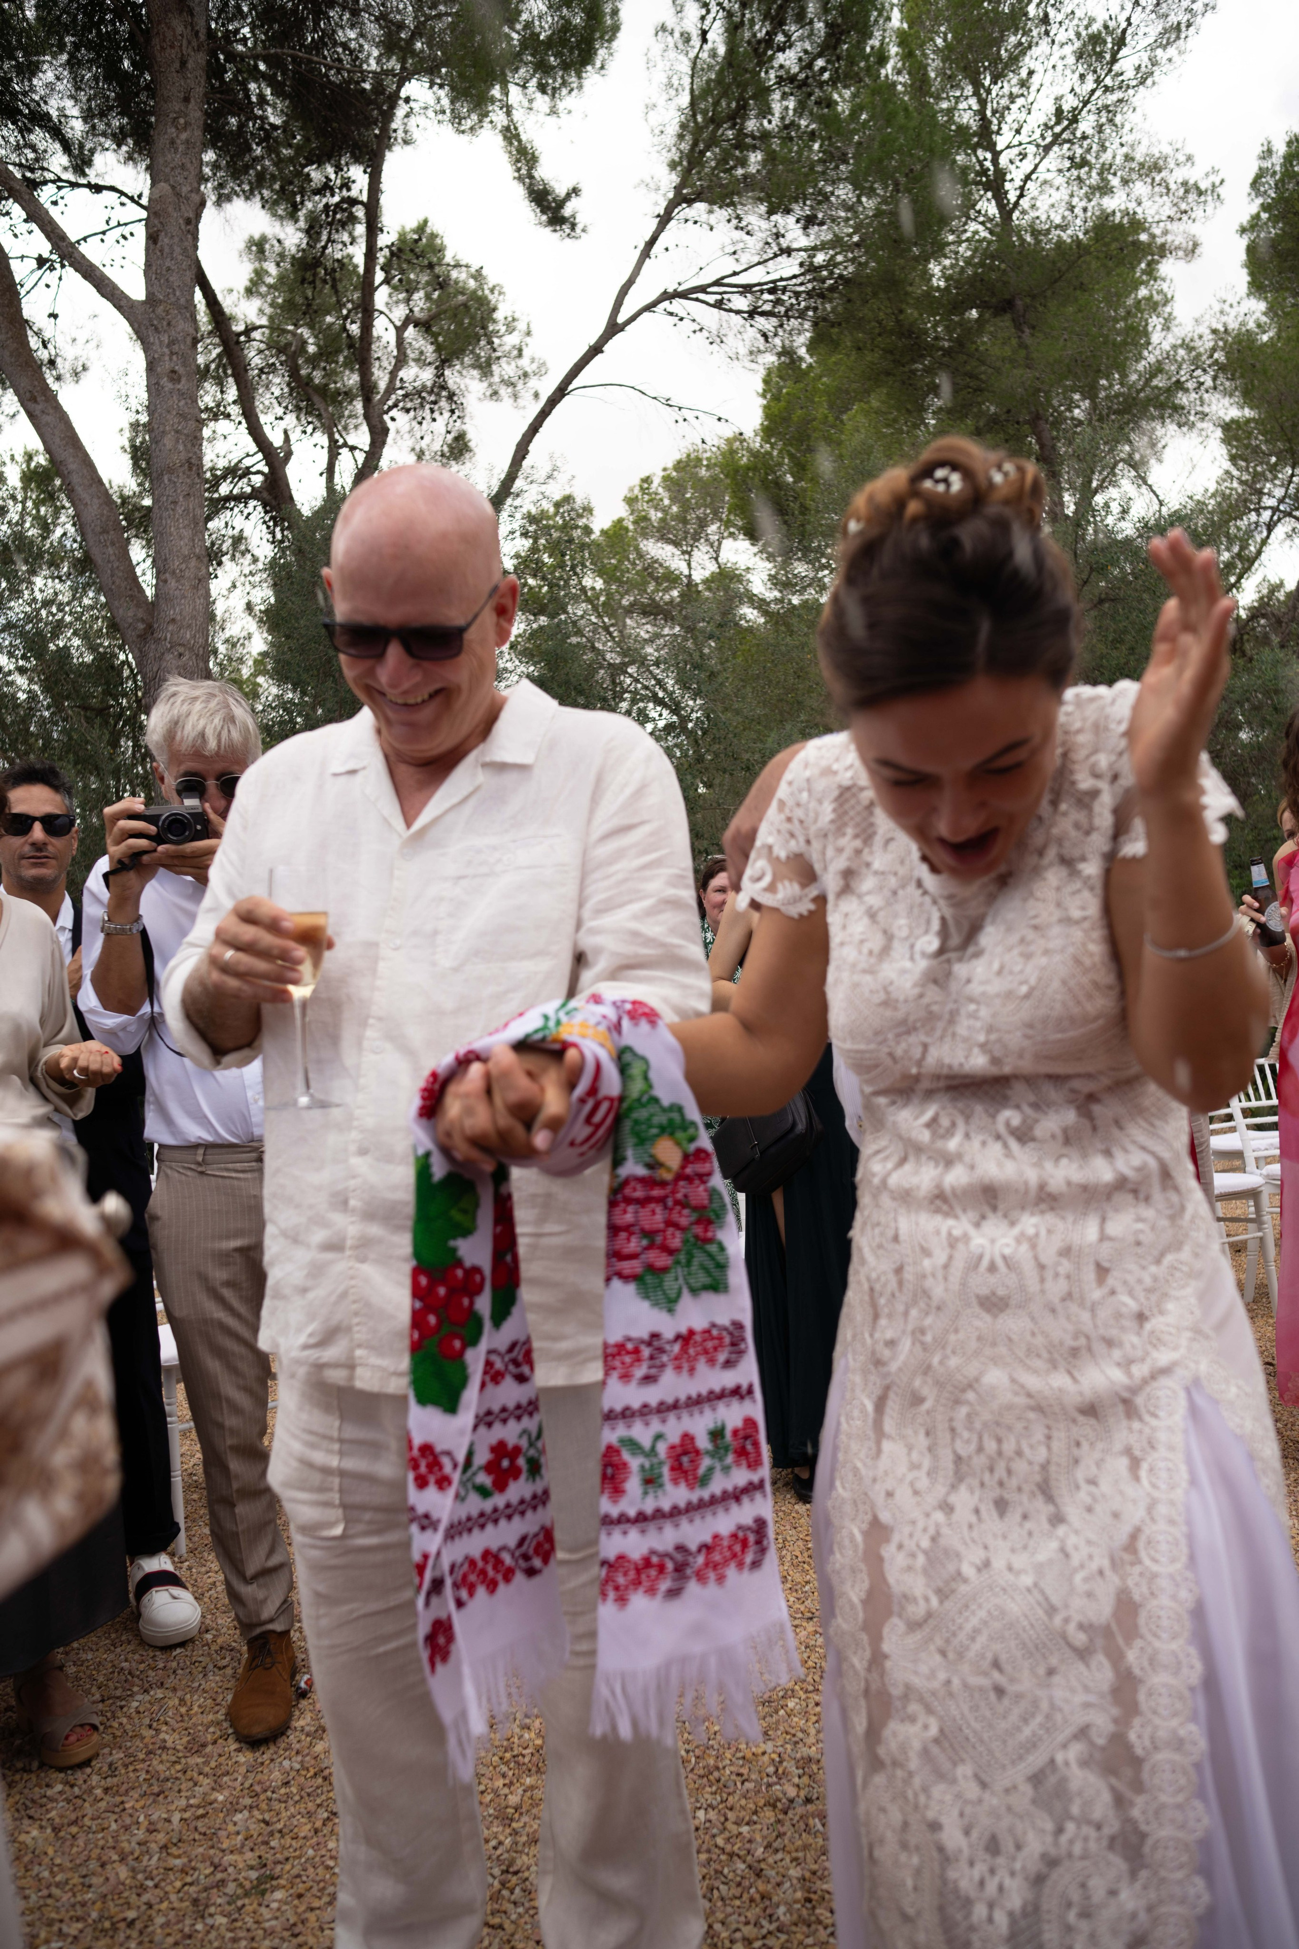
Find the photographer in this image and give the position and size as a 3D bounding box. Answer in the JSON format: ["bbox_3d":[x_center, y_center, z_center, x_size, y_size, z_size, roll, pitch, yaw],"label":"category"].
[{"bbox_3d":[-0.700,0.370,2.250,0.520,1.750,0.460,-2,1,-9],"label":"photographer"}]

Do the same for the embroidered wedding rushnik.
[{"bbox_3d":[-0.035,0.290,0.980,0.280,0.560,0.180,-2,1,-16],"label":"embroidered wedding rushnik"}]

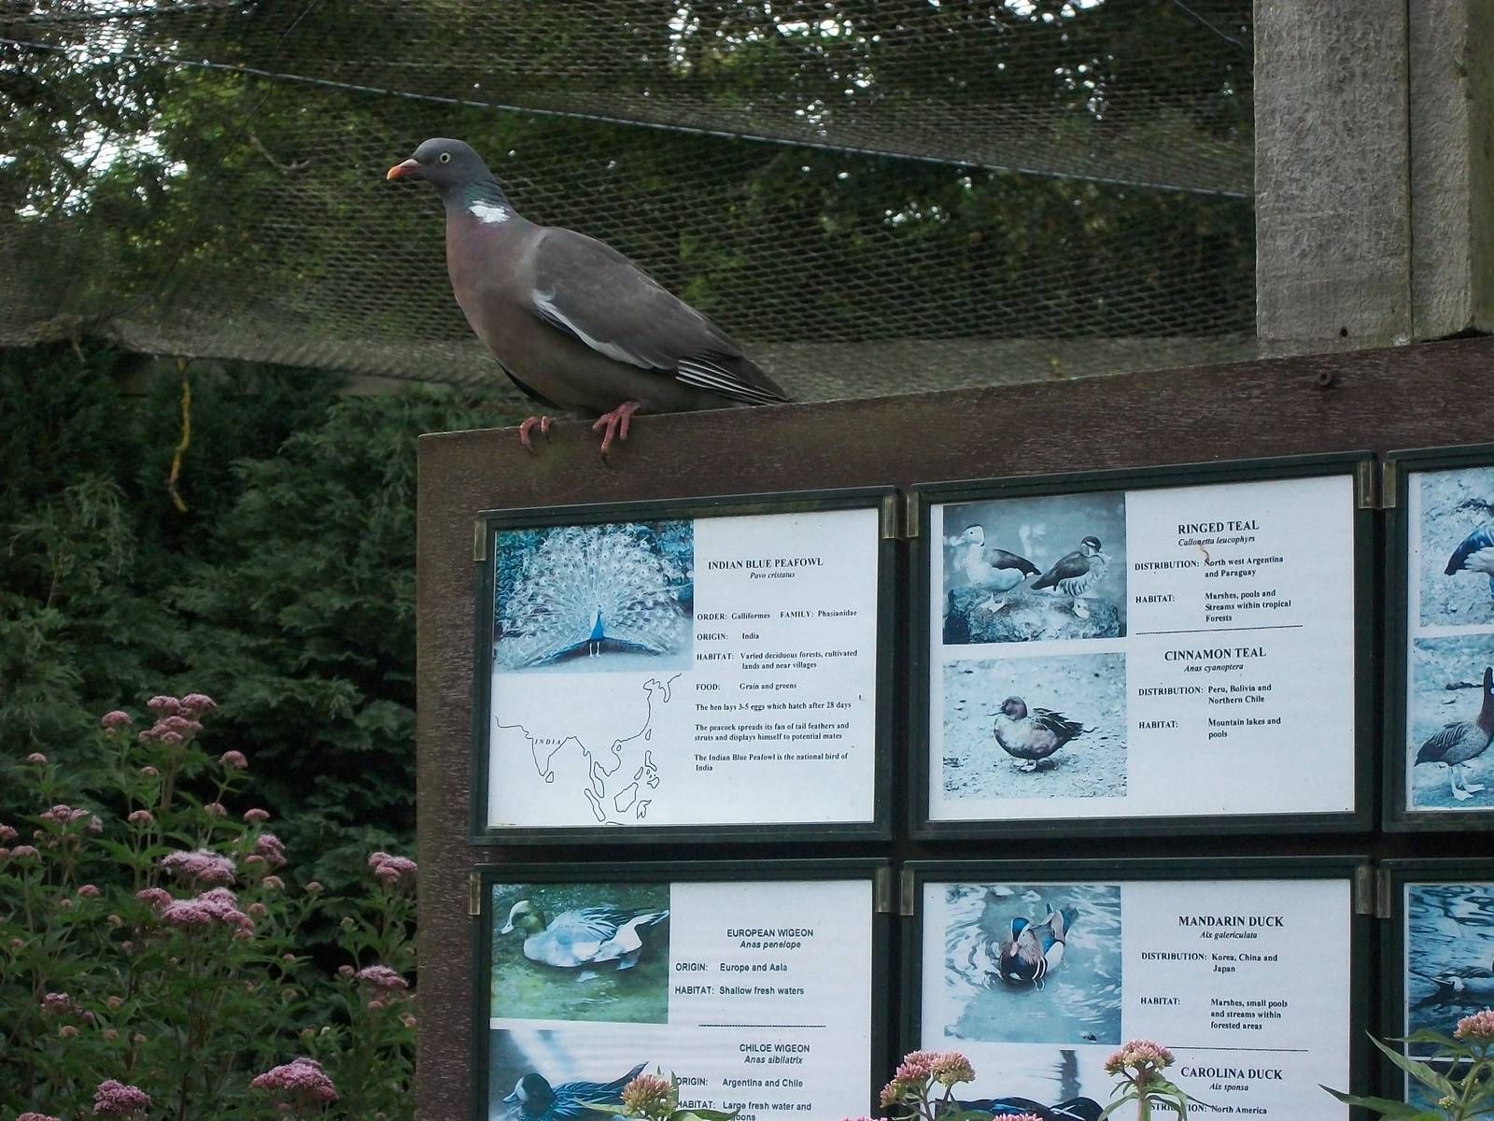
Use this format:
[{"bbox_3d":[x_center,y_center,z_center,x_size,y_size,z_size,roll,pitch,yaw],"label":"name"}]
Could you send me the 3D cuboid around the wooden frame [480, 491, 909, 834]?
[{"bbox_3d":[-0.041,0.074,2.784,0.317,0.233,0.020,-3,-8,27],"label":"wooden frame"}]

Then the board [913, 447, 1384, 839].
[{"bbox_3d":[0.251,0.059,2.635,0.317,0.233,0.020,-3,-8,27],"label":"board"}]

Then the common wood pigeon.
[{"bbox_3d":[-0.096,-0.172,2.888,0.365,0.210,0.125,6,-9,-34],"label":"common wood pigeon"}]

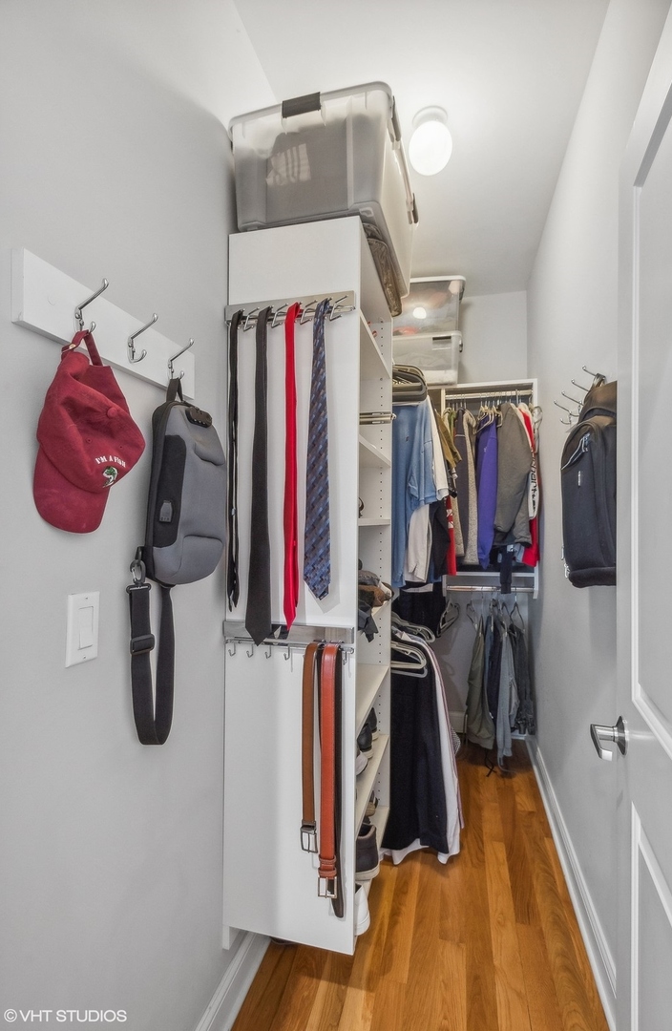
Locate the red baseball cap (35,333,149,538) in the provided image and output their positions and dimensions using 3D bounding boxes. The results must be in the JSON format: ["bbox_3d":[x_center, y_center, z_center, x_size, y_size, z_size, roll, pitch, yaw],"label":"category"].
[{"bbox_3d":[-0.373,-0.134,0.760,0.115,0.318,0.172,0,-1,14],"label":"red baseball cap"}]

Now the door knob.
[{"bbox_3d":[0.494,0.407,0.877,0.060,0.073,0.128,0,-1,20],"label":"door knob"}]

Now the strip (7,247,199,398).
[{"bbox_3d":[-0.363,-0.319,0.890,0.070,0.103,0.452,0,-1,14],"label":"strip"}]

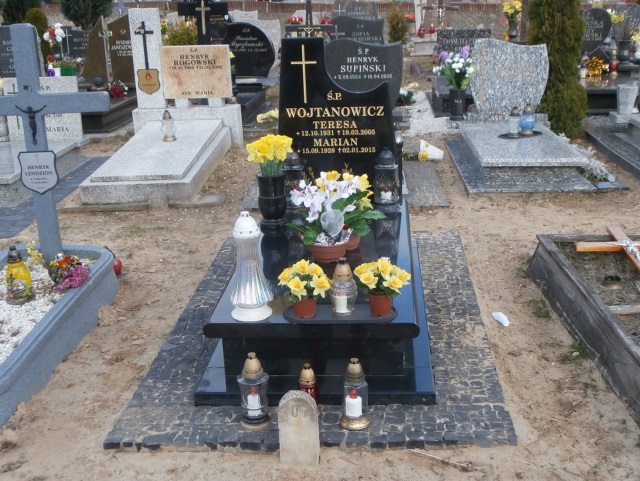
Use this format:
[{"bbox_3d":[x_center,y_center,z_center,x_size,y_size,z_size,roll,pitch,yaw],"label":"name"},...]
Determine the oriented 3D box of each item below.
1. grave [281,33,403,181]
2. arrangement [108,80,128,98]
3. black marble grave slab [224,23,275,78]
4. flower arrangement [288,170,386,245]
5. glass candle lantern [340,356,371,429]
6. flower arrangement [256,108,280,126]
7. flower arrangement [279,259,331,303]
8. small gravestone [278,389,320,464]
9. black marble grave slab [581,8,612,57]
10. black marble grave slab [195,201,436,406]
[{"bbox_3d":[0.094,-0.685,3.947,0.680,0.910,0.090,0,20,5],"label":"grave"},{"bbox_3d":[-2.717,-2.014,9.445,0.255,0.186,0.216,0,20,6],"label":"arrangement"},{"bbox_3d":[-0.943,-2.463,9.102,0.700,0.700,0.110,-1,20,3],"label":"black marble grave slab"},{"bbox_3d":[0.094,-0.170,3.464,0.451,0.323,0.353,0,20,6],"label":"flower arrangement"},{"bbox_3d":[0.127,0.540,2.525,0.113,0.268,0.113,0,20,5],"label":"glass candle lantern"},{"bbox_3d":[-0.523,-1.365,7.812,0.310,0.190,0.240,0,20,5],"label":"flower arrangement"},{"bbox_3d":[-0.057,0.161,2.632,0.192,0.195,0.185,0,20,5],"label":"flower arrangement"},{"bbox_3d":[-0.066,0.629,2.384,0.138,0.270,0.065,0,20,5],"label":"small gravestone"},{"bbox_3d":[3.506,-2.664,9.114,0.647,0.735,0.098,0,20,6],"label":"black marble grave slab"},{"bbox_3d":[0.040,0.219,3.602,0.980,0.320,1.710,-1,21,6],"label":"black marble grave slab"}]

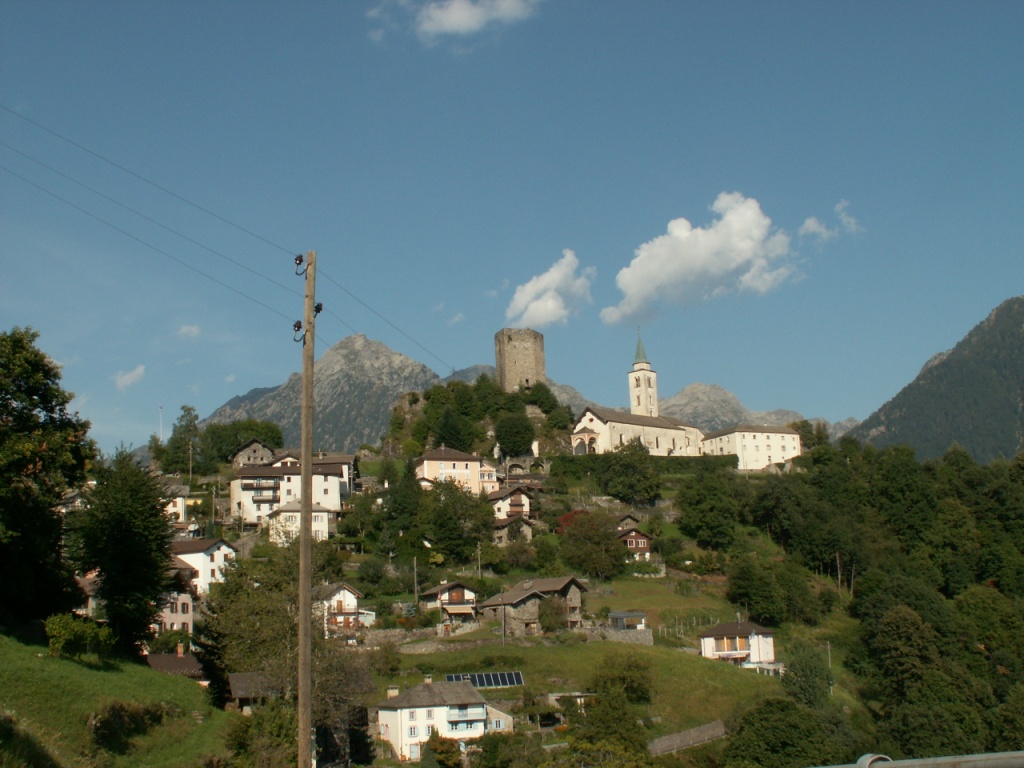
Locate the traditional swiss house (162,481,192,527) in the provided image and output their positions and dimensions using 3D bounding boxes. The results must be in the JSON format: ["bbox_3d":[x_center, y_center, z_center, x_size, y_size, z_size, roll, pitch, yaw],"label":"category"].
[{"bbox_3d":[-70.171,24.899,267.843,8.200,8.000,8.800,0,-10,-15],"label":"traditional swiss house"}]

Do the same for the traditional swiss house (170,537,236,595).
[{"bbox_3d":[-52.042,30.496,215.726,10.300,9.300,8.200,-8,-11,31],"label":"traditional swiss house"}]

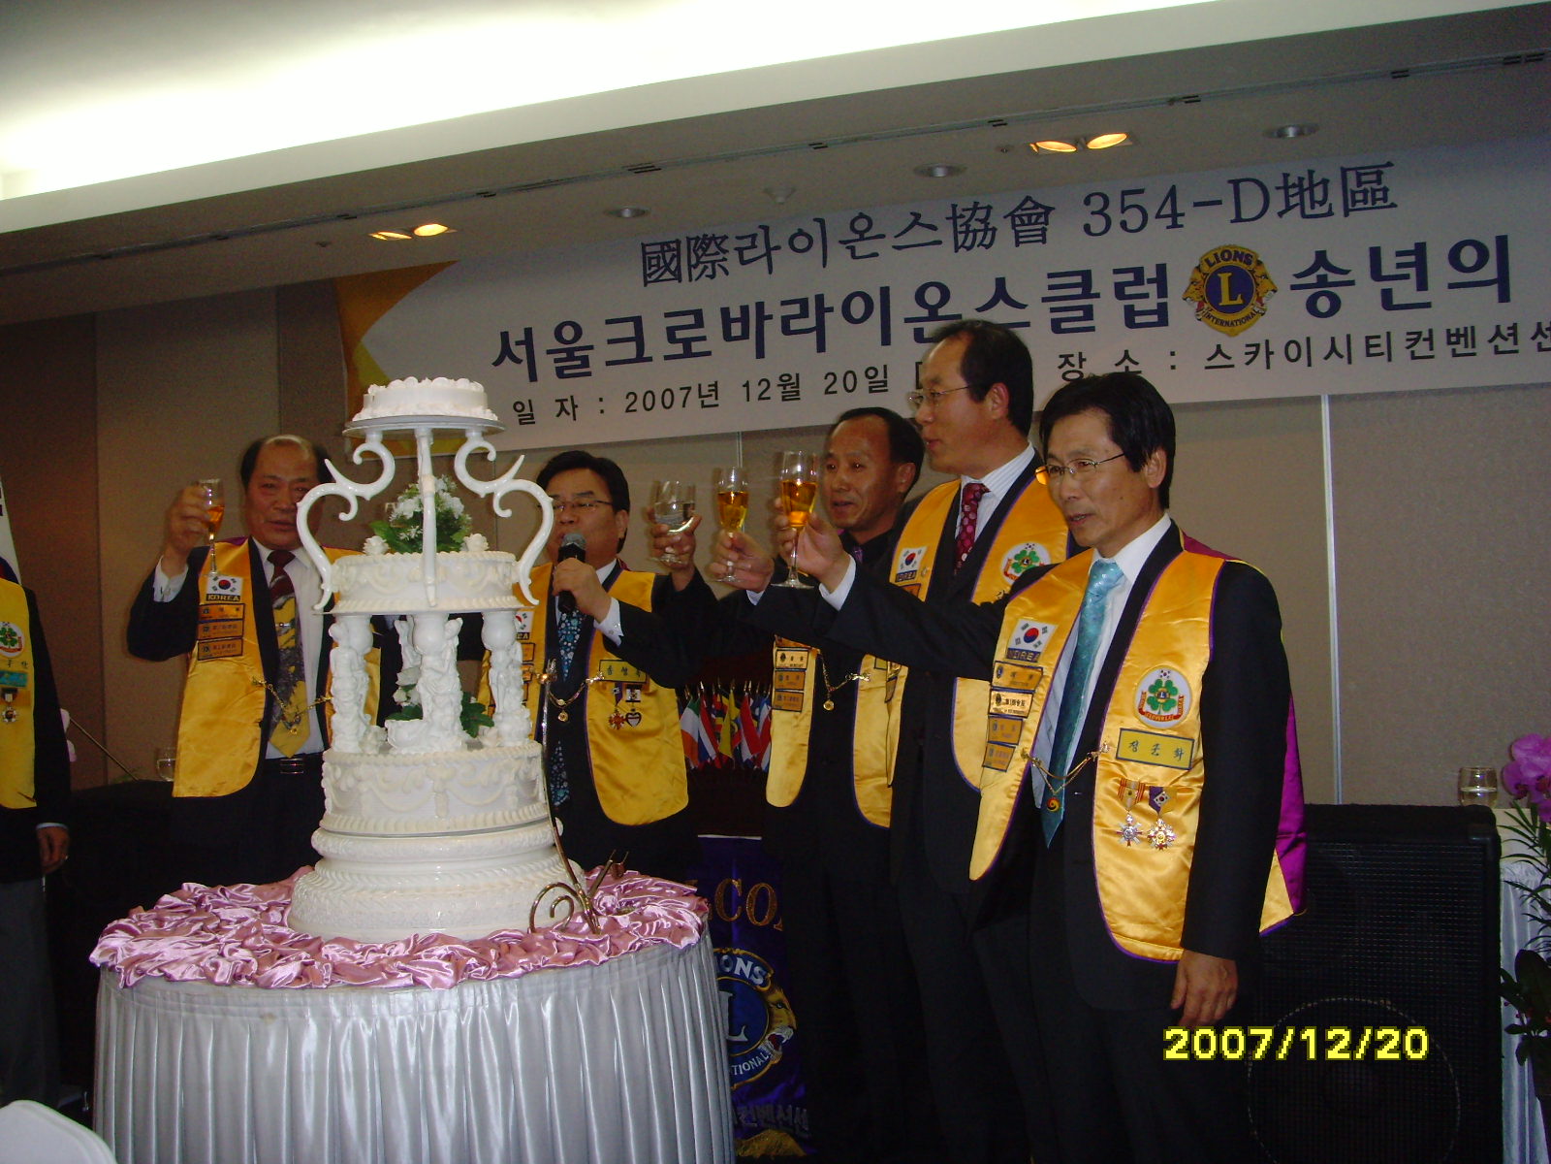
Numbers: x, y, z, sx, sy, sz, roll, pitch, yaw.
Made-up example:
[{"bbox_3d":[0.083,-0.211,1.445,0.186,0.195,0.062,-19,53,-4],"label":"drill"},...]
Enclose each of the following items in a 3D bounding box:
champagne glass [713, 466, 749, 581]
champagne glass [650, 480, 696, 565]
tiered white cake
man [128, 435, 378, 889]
[{"bbox_3d":[-0.073,-0.097,2.950,0.056,0.193,0.056,1,-1,0],"label":"champagne glass"},{"bbox_3d":[-0.200,-0.115,3.430,0.079,0.166,0.079,6,-1,0],"label":"champagne glass"},{"bbox_3d":[-0.614,0.120,3.100,0.515,0.940,0.515,-1,0,-11],"label":"tiered white cake"},{"bbox_3d":[-1.085,0.535,3.730,0.600,1.700,0.420,-1,0,-25],"label":"man"}]

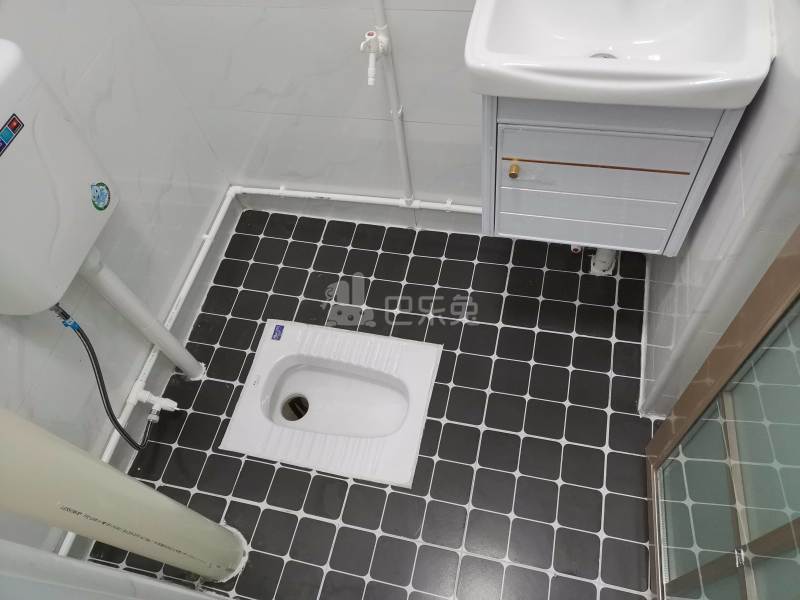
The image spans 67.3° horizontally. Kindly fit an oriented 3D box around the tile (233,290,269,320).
[{"bbox_3d":[-0.455,0.017,1.824,0.097,0.009,0.097,8,61,13],"label":"tile"}]

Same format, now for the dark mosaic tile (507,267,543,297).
[{"bbox_3d":[0.362,-0.050,1.733,0.095,0.010,0.095,8,61,14],"label":"dark mosaic tile"}]

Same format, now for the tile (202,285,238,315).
[{"bbox_3d":[-0.553,0.002,1.852,0.096,0.008,0.096,7,61,14],"label":"tile"}]

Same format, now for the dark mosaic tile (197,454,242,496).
[{"bbox_3d":[-0.475,0.462,1.580,0.096,0.010,0.096,7,61,14],"label":"dark mosaic tile"}]

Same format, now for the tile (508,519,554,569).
[{"bbox_3d":[0.300,0.557,1.376,0.096,0.008,0.096,7,61,14],"label":"tile"}]

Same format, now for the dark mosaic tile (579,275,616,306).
[{"bbox_3d":[0.555,-0.025,1.686,0.095,0.010,0.095,8,61,14],"label":"dark mosaic tile"}]

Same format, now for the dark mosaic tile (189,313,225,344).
[{"bbox_3d":[-0.576,0.091,1.802,0.090,0.010,0.095,8,61,14],"label":"dark mosaic tile"}]

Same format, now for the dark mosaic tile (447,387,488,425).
[{"bbox_3d":[0.176,0.278,1.565,0.096,0.009,0.096,8,60,14],"label":"dark mosaic tile"}]

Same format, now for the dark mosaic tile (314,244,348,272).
[{"bbox_3d":[-0.213,-0.126,1.875,0.096,0.008,0.096,8,61,14],"label":"dark mosaic tile"}]

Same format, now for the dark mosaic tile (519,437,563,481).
[{"bbox_3d":[0.345,0.388,1.470,0.096,0.009,0.096,8,60,14],"label":"dark mosaic tile"}]

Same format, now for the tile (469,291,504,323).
[{"bbox_3d":[0.243,0.024,1.717,0.097,0.008,0.097,7,61,14],"label":"tile"}]

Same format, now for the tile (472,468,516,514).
[{"bbox_3d":[0.226,0.460,1.448,0.095,0.010,0.095,8,61,14],"label":"tile"}]

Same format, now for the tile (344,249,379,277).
[{"bbox_3d":[-0.120,-0.111,1.859,0.097,0.008,0.097,7,61,14],"label":"tile"}]

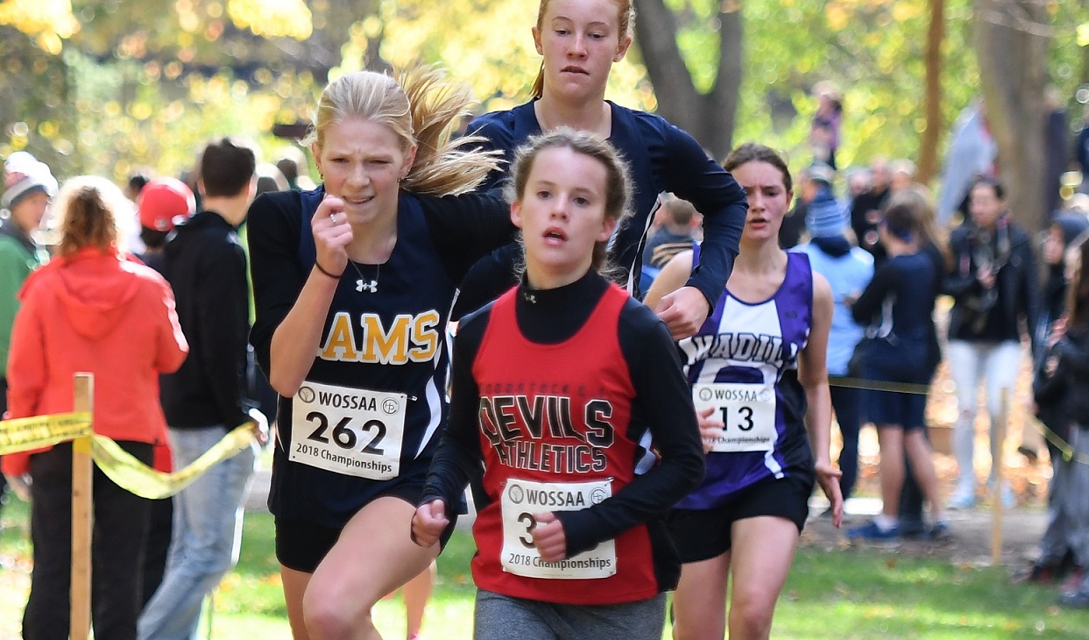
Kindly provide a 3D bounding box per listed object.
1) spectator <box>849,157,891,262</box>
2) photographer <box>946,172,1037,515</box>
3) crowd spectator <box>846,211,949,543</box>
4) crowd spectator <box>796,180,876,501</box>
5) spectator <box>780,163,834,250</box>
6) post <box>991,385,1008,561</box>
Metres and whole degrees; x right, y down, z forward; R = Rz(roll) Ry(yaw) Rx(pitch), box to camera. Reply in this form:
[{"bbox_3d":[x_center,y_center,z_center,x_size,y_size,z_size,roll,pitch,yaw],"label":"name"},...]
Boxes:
[{"bbox_3d":[2.074,-0.124,29.511,0.520,1.750,0.360,0,1,24],"label":"spectator"},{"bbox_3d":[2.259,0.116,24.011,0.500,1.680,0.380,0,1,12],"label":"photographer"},{"bbox_3d":[1.659,0.235,22.210,0.420,1.580,0.420,1,1,41],"label":"crowd spectator"},{"bbox_3d":[1.462,0.144,24.010,0.470,1.630,0.360,0,1,-18],"label":"crowd spectator"},{"bbox_3d":[1.611,-0.091,29.011,0.360,1.740,0.500,-1,1,-39],"label":"spectator"},{"bbox_3d":[1.956,0.671,20.405,0.042,0.768,0.042,3,1,0],"label":"post"}]

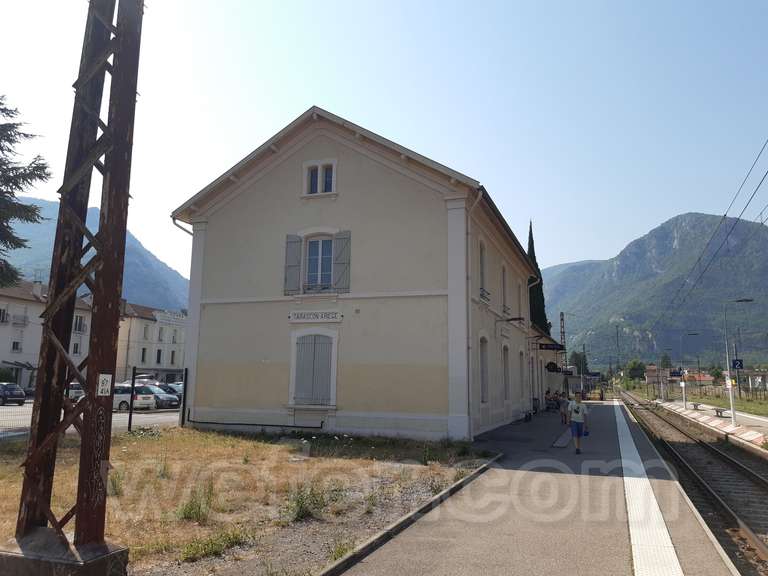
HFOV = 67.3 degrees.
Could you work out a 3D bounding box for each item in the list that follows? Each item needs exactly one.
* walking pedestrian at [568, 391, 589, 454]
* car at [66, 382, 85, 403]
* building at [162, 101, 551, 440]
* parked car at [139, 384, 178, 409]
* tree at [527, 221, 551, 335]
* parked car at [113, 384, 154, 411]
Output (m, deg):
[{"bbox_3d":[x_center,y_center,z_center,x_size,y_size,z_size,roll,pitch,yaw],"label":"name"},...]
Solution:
[{"bbox_3d":[5.141,3.559,15.275,0.530,1.620,0.420,-3,-10,21],"label":"walking pedestrian"},{"bbox_3d":[-26.281,8.458,46.944,4.200,1.550,1.760,-3,-10,21],"label":"car"},{"bbox_3d":[0.168,0.314,28.702,13.050,12.250,16.500,-3,-10,21],"label":"building"},{"bbox_3d":[-16.001,7.364,39.543,4.200,1.520,1.770,-3,-10,21],"label":"parked car"},{"bbox_3d":[14.064,2.041,53.905,3.200,17.200,3.200,-3,-10,21],"label":"tree"},{"bbox_3d":[-17.074,6.919,37.059,4.400,1.580,1.780,-3,-10,21],"label":"parked car"}]

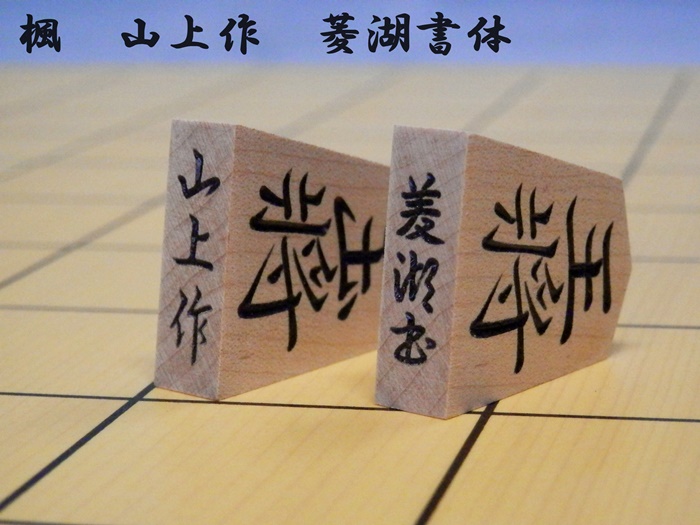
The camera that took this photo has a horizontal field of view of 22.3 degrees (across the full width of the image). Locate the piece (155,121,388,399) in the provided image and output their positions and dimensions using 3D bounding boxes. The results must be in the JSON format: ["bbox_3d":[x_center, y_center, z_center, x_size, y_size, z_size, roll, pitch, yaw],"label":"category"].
[{"bbox_3d":[-0.006,-0.001,0.200,0.010,0.029,0.031,10,8,42],"label":"piece"}]

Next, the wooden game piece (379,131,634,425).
[{"bbox_3d":[0.018,0.001,0.191,0.010,0.029,0.031,10,8,43],"label":"wooden game piece"}]

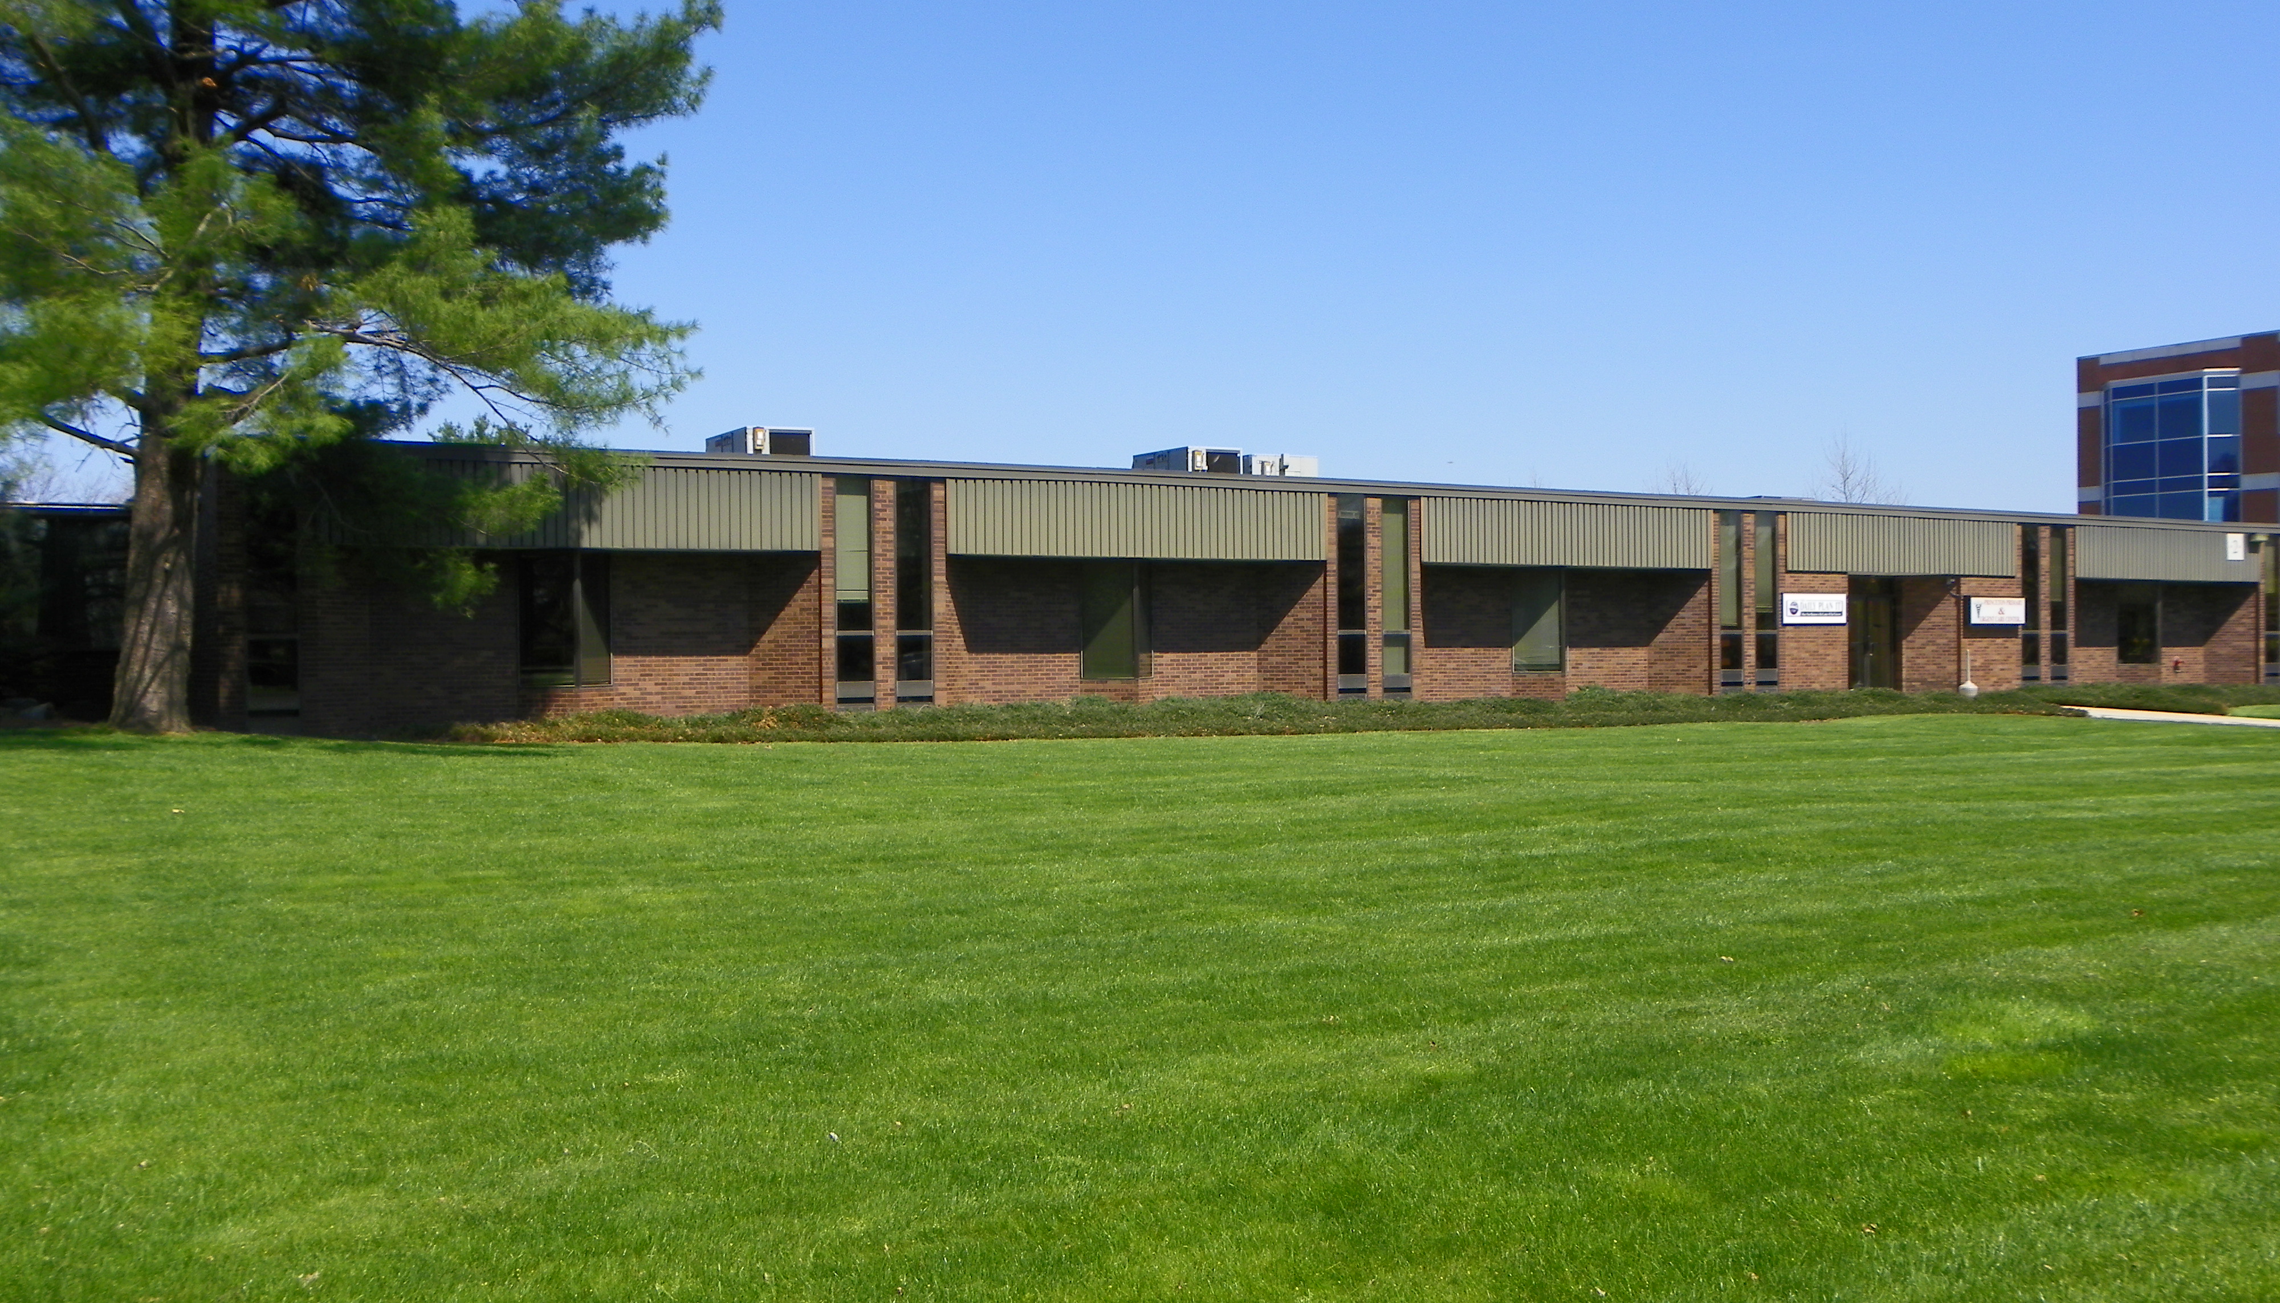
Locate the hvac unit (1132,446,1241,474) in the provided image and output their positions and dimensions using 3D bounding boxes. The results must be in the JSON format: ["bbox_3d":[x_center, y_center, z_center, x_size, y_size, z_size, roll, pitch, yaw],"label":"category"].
[{"bbox_3d":[0.918,-3.319,41.455,1.220,0.930,1.971,0,0,-31],"label":"hvac unit"}]

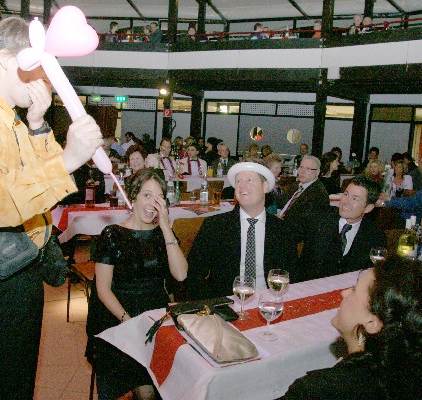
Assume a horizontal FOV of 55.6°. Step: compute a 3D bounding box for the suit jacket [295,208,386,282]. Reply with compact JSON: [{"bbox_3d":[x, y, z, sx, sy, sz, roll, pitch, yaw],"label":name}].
[{"bbox_3d":[0.770,0.397,2.501,0.570,0.660,0.380,7,9,20],"label":"suit jacket"}]

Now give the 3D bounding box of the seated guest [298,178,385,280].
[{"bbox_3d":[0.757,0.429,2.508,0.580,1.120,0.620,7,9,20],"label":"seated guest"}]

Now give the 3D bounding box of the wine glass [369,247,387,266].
[{"bbox_3d":[0.842,0.327,2.031,0.080,0.150,0.080,-2,9,-32],"label":"wine glass"}]

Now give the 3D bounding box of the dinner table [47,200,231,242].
[{"bbox_3d":[-0.411,0.437,4.024,2.000,0.750,0.540,-2,9,-32],"label":"dinner table"}]

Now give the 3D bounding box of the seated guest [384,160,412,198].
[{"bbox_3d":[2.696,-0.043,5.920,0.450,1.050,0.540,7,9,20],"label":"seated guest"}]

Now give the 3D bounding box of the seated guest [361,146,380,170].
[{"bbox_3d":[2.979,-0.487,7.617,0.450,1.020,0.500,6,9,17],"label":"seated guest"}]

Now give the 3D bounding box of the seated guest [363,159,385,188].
[{"bbox_3d":[2.325,0.082,5.741,0.460,1.284,0.720,4,8,3],"label":"seated guest"}]

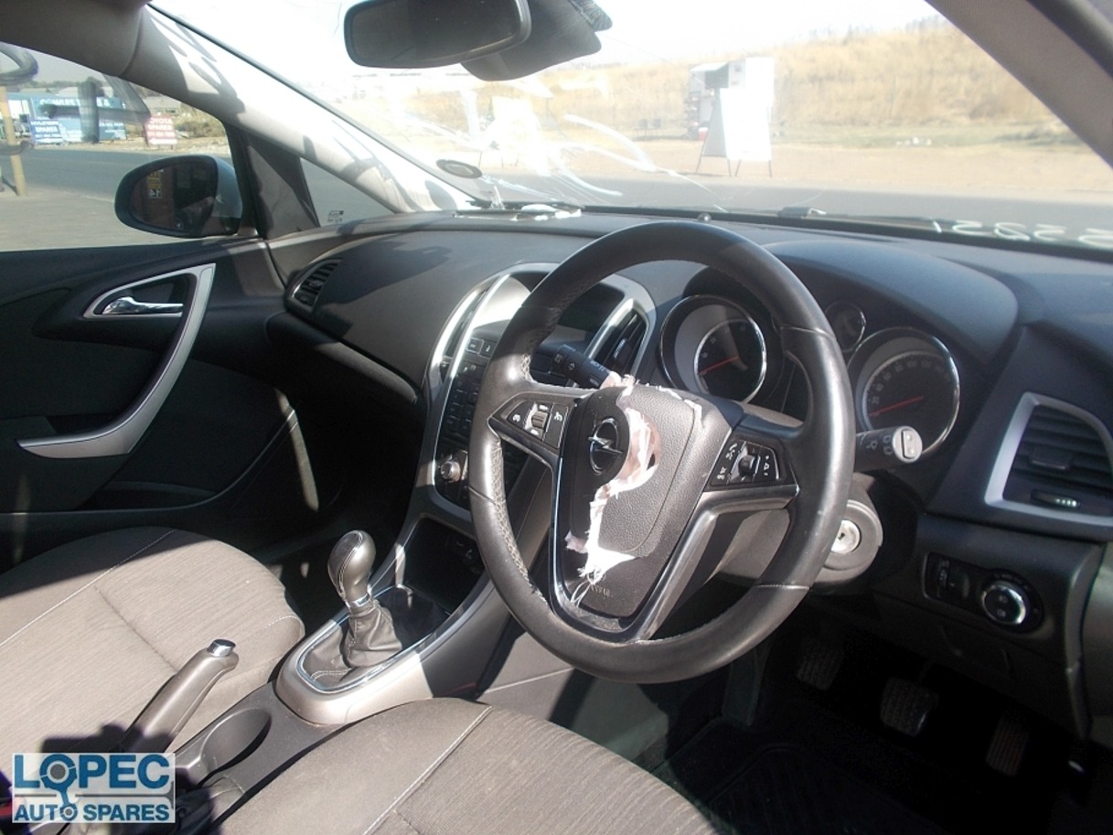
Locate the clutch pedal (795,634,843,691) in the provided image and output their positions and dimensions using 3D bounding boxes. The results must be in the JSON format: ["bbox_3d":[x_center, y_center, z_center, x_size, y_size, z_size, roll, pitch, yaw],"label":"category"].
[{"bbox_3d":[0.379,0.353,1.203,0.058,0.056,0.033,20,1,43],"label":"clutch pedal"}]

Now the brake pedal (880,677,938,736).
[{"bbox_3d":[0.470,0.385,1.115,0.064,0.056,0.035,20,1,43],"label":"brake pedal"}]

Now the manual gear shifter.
[{"bbox_3d":[-0.227,0.214,0.990,0.072,0.158,0.058,-18,27,-41],"label":"manual gear shifter"}]

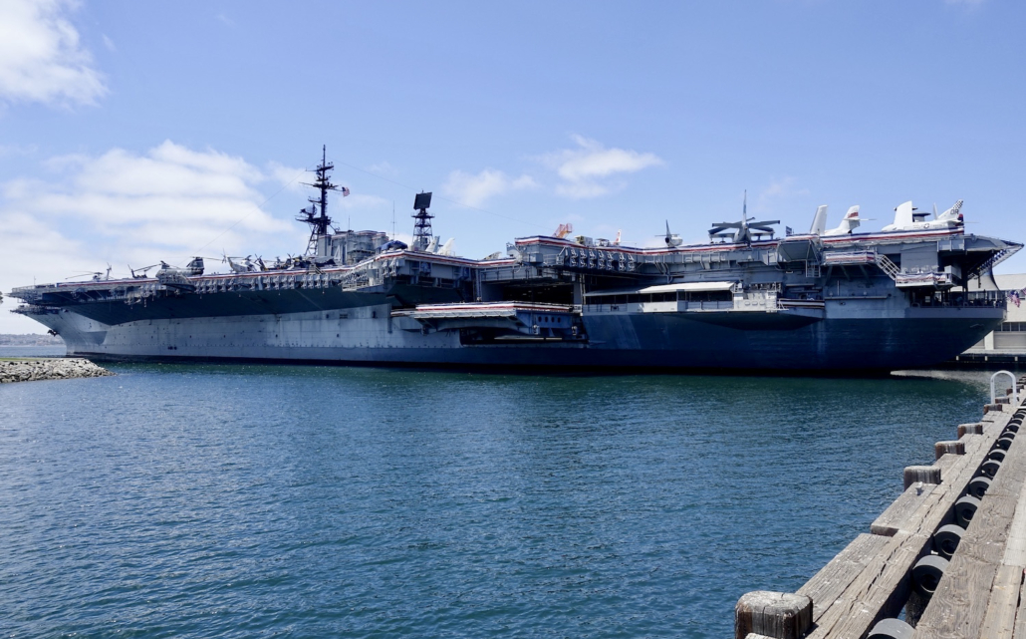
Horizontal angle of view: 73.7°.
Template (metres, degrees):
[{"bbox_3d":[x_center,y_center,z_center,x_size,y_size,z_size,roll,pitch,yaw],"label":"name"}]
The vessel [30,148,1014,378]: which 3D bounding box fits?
[{"bbox_3d":[-47.000,-18.628,182.762,298.000,64.000,75.000,-1,-2,27],"label":"vessel"}]

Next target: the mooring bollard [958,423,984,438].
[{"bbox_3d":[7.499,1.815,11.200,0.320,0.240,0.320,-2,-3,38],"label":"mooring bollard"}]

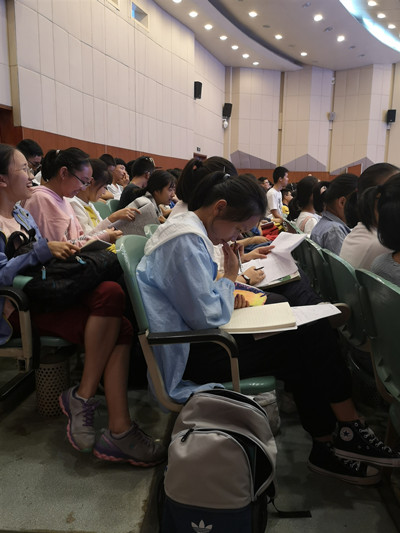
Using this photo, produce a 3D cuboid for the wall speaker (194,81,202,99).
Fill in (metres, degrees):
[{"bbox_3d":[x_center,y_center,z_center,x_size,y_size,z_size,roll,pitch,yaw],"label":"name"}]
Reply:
[{"bbox_3d":[-0.067,-6.898,16.315,0.290,0.620,0.350,13,14,26],"label":"wall speaker"}]

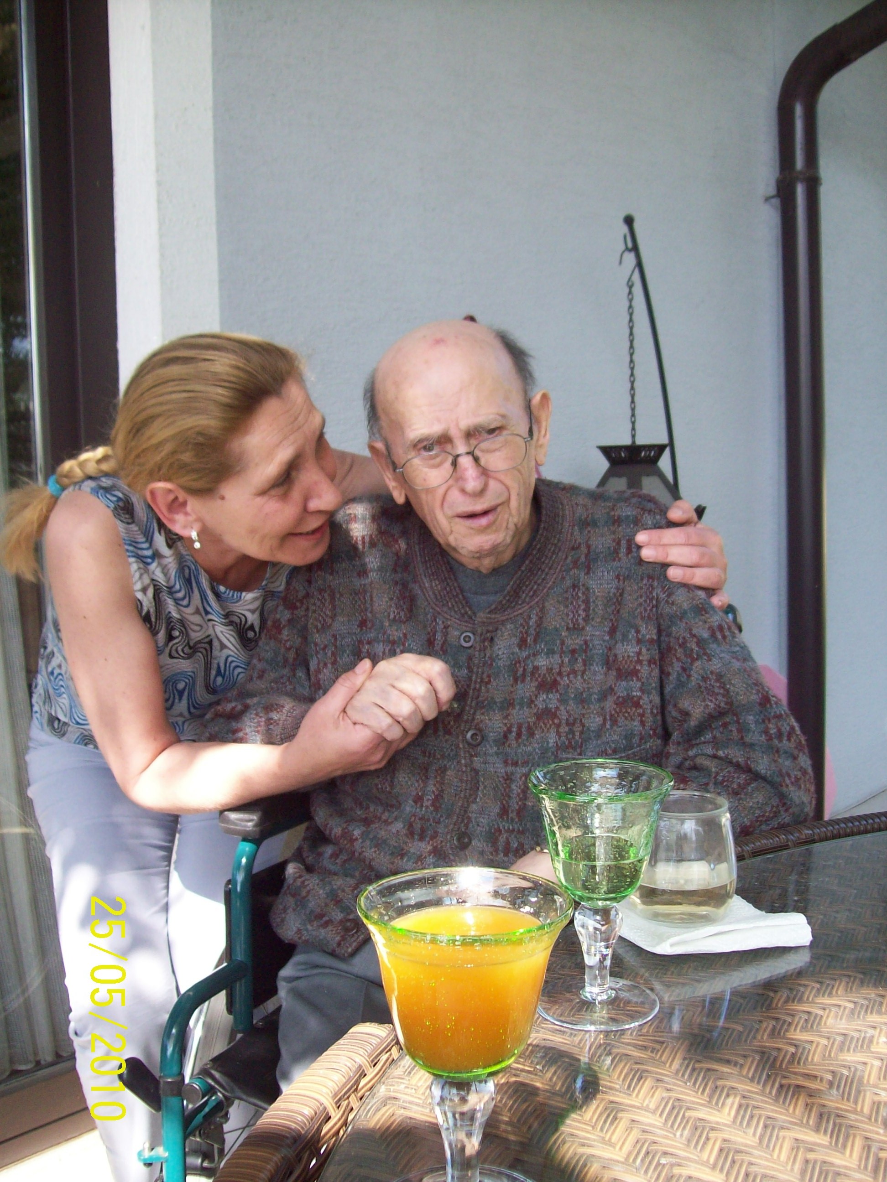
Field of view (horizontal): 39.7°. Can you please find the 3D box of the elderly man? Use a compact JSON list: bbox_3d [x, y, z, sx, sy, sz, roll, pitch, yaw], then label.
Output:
[{"bbox_3d":[0.072,0.296,1.191,0.620,1.140,0.700,0,7,12],"label":"elderly man"}]

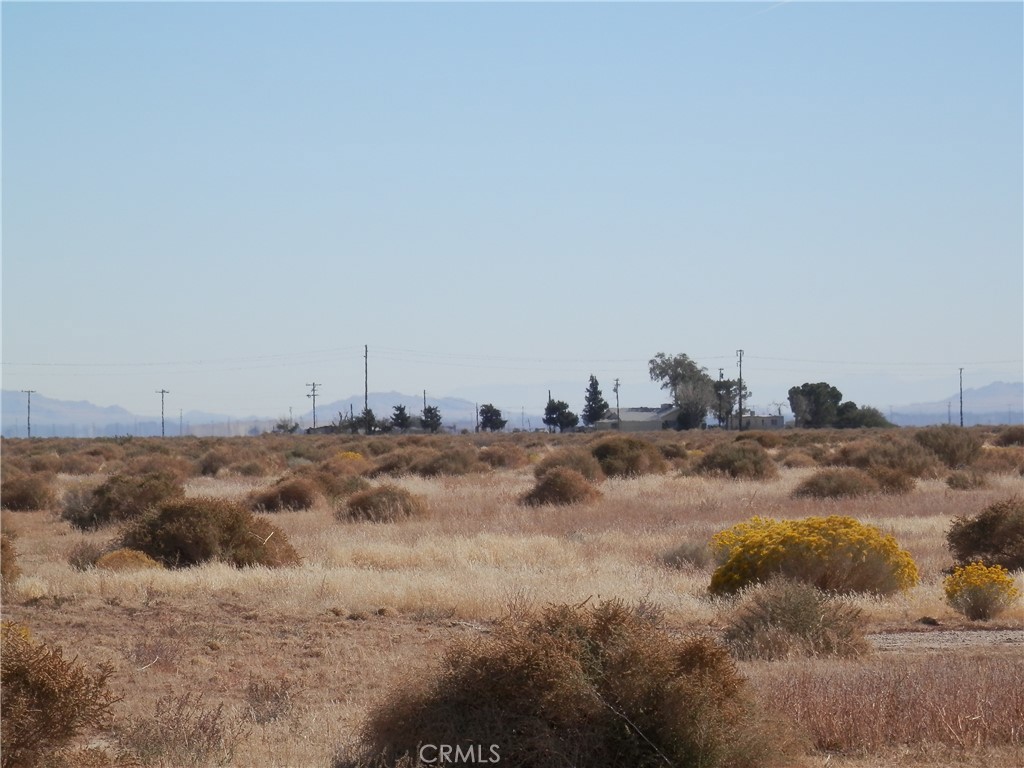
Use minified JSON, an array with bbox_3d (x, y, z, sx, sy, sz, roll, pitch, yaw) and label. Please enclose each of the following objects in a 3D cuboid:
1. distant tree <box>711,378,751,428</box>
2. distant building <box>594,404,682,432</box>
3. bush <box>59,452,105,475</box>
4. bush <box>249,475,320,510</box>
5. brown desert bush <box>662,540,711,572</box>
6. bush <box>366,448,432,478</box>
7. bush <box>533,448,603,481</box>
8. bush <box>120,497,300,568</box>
[{"bbox_3d":[35.296,3.377,880.000,6.110,8.522,6.000,-1,0,0],"label":"distant tree"},{"bbox_3d":[19.489,5.384,830.000,11.500,4.550,8.500,-1,0,20],"label":"distant building"},{"bbox_3d":[-15.969,2.968,203.000,1.706,0.853,1.500,-1,0,0],"label":"bush"},{"bbox_3d":[-4.384,2.120,105.000,1.340,0.690,1.300,-1,0,0],"label":"bush"},{"bbox_3d":[1.972,1.922,61.500,0.607,0.371,0.576,-1,0,0],"label":"brown desert bush"},{"bbox_3d":[-3.227,2.309,157.000,1.890,0.920,1.700,-1,0,0],"label":"bush"},{"bbox_3d":[1.445,2.106,139.961,1.831,0.908,1.647,0,0,0],"label":"bush"},{"bbox_3d":[-3.498,1.723,63.500,2.089,0.835,1.800,-1,0,0],"label":"bush"}]

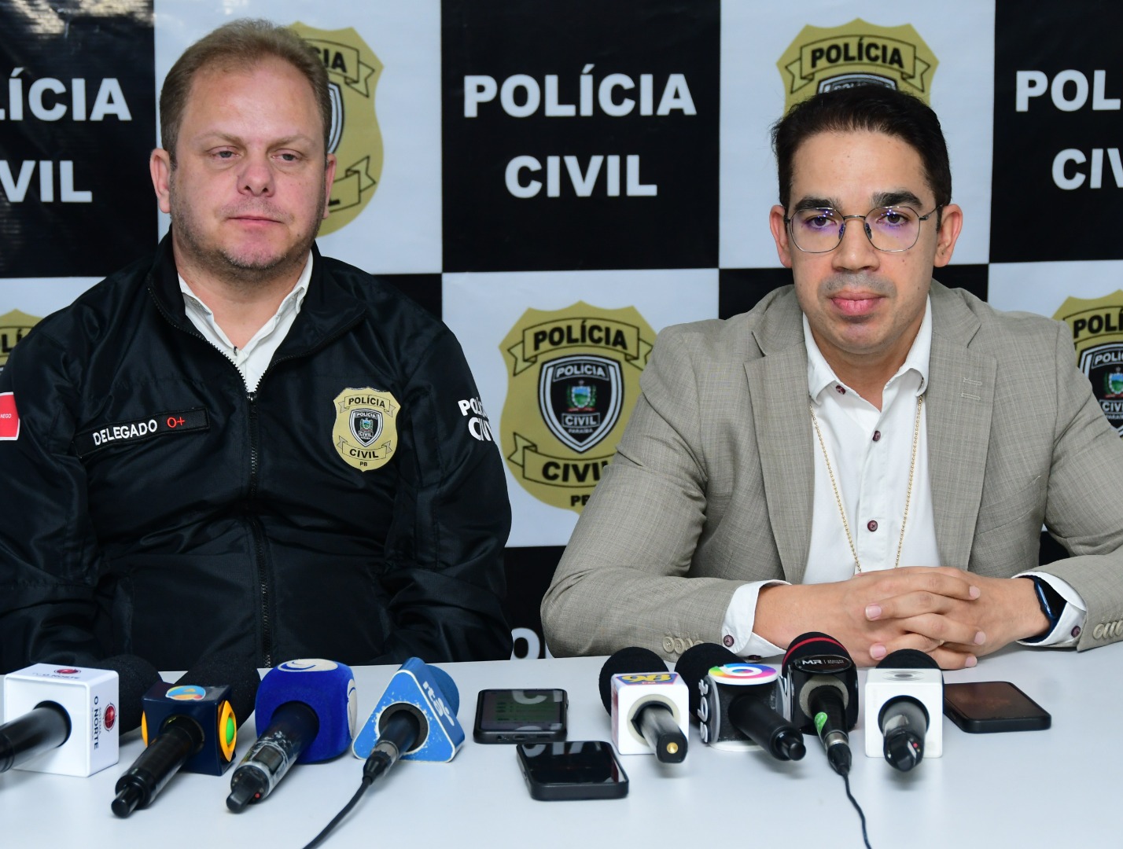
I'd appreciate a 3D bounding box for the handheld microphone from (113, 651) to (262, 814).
[{"bbox_3d":[-0.304,0.244,2.678,0.068,0.064,0.300,1,16,8],"label":"handheld microphone"}]

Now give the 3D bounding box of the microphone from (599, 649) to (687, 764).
[{"bbox_3d":[0.072,0.230,2.757,0.061,0.062,0.228,-1,10,-6],"label":"microphone"}]

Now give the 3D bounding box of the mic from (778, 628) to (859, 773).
[{"bbox_3d":[0.218,0.232,2.756,0.068,0.068,0.270,0,14,0],"label":"mic"}]

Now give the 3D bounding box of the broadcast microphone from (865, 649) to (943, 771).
[{"bbox_3d":[0.275,0.232,2.747,0.062,0.062,0.252,1,10,6],"label":"broadcast microphone"}]

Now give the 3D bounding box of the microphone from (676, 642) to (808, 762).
[{"bbox_3d":[0.150,0.230,2.756,0.071,0.066,0.262,-2,10,-14],"label":"microphone"}]

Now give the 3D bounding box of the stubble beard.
[{"bbox_3d":[-0.299,-0.182,3.250,0.148,0.102,0.120,-2,10,-14],"label":"stubble beard"}]

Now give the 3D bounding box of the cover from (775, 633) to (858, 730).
[{"bbox_3d":[0.218,0.214,2.826,0.068,0.068,0.125,0,14,0],"label":"cover"}]

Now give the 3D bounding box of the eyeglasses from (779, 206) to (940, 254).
[{"bbox_3d":[0.276,-0.178,3.120,0.138,0.046,0.142,1,10,7],"label":"eyeglasses"}]

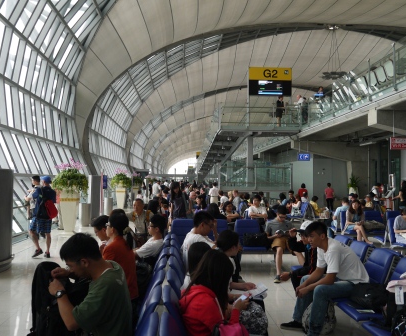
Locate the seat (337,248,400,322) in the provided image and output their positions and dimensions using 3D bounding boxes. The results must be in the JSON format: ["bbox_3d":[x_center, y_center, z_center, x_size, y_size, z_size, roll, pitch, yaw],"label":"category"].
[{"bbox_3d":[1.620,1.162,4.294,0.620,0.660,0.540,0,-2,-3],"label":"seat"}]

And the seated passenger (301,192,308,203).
[{"bbox_3d":[3.995,1.524,16.710,0.750,1.180,0.500,0,-2,-3],"label":"seated passenger"}]

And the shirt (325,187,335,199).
[{"bbox_3d":[6.799,1.325,23.500,0.460,0.600,0.270,0,-2,-2],"label":"shirt"}]

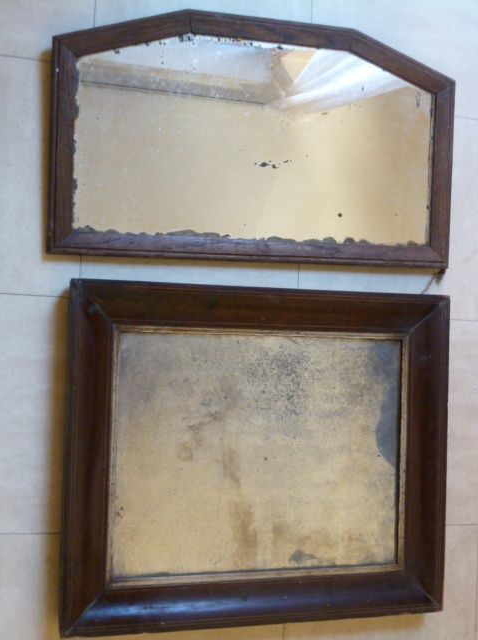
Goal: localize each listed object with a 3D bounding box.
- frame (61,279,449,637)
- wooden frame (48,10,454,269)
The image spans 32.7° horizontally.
[{"bbox_3d":[0.042,0.221,1.345,0.646,0.054,0.543,2,89,-16],"label":"frame"},{"bbox_3d":[0.041,-0.299,1.365,0.696,0.028,0.403,1,89,-16],"label":"wooden frame"}]

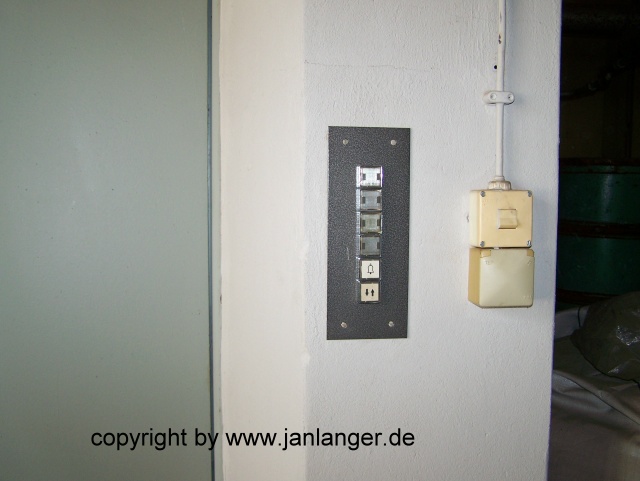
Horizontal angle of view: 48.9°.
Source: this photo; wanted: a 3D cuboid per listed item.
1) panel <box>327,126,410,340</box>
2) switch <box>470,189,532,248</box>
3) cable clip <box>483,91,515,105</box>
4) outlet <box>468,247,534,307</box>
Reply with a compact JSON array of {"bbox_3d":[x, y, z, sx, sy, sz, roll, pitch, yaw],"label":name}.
[{"bbox_3d":[0.058,-0.008,0.824,0.097,0.249,0.012,0,4,-7],"label":"panel"},{"bbox_3d":[0.214,-0.026,0.830,0.066,0.067,0.038,0,4,-7],"label":"switch"},{"bbox_3d":[0.211,-0.167,0.829,0.031,0.015,0.018,0,4,-7],"label":"cable clip"},{"bbox_3d":[0.215,0.043,0.833,0.066,0.068,0.042,0,4,-7],"label":"outlet"}]

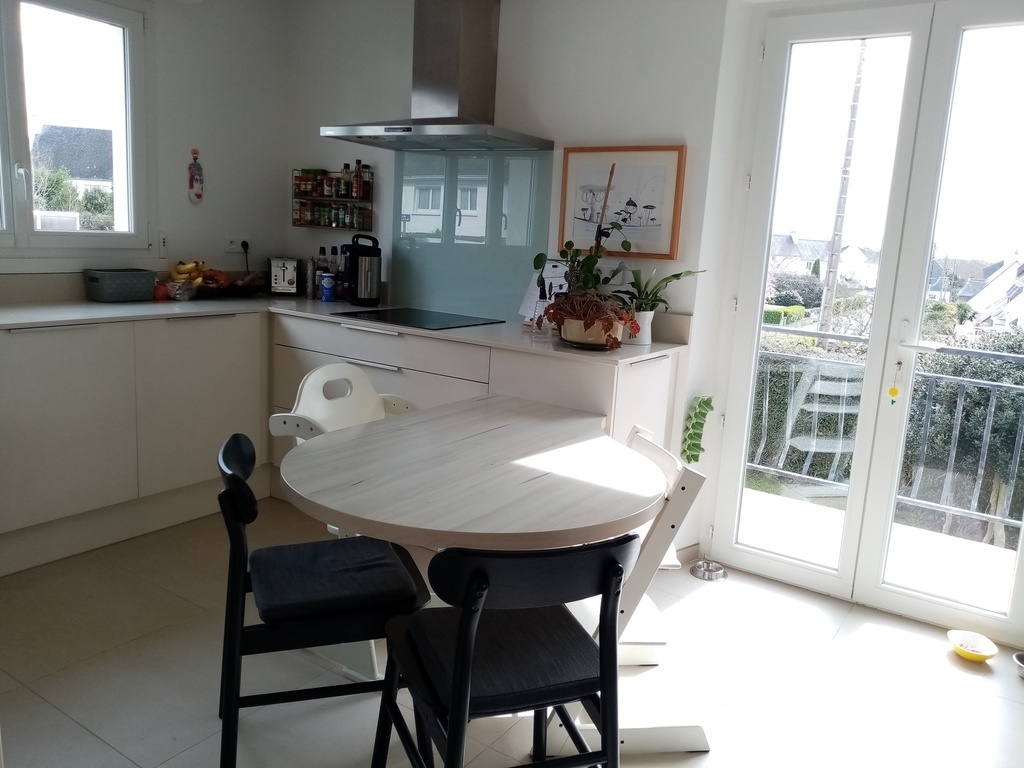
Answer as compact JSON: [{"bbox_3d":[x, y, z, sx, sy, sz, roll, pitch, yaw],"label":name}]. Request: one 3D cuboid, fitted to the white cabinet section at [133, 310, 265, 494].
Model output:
[{"bbox_3d":[-1.550,0.028,3.444,0.560,0.720,0.605,10,13,32],"label":"white cabinet section"}]

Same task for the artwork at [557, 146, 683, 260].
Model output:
[{"bbox_3d":[0.431,-0.732,3.102,0.535,0.425,0.022,11,13,33],"label":"artwork"}]

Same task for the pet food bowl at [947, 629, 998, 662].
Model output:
[{"bbox_3d":[1.569,0.904,2.625,0.155,0.045,0.155,11,13,33],"label":"pet food bowl"}]

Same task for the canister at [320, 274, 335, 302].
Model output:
[{"bbox_3d":[-0.928,-0.490,3.903,0.070,0.142,0.070,1,11,-13],"label":"canister"}]

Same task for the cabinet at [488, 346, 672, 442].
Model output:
[{"bbox_3d":[0.280,0.238,3.014,0.520,0.772,0.575,11,13,33],"label":"cabinet"}]

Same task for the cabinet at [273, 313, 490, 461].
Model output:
[{"bbox_3d":[-0.435,0.105,3.484,1.205,0.772,0.575,11,13,33],"label":"cabinet"}]

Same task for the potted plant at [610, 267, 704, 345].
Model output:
[{"bbox_3d":[0.553,-0.295,2.925,0.300,0.301,0.250,11,13,33],"label":"potted plant"}]

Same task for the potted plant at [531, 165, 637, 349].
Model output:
[{"bbox_3d":[0.289,-0.470,2.822,0.330,0.655,0.320,11,13,33],"label":"potted plant"}]

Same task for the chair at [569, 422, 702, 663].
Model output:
[{"bbox_3d":[0.284,0.540,2.165,0.490,0.790,0.455,2,11,-7],"label":"chair"}]

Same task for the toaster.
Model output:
[{"bbox_3d":[-1.193,-0.561,4.051,0.165,0.195,0.270,0,11,-15],"label":"toaster"}]

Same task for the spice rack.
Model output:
[{"bbox_3d":[-0.932,-0.960,3.958,0.500,0.325,0.094,11,13,33],"label":"spice rack"}]

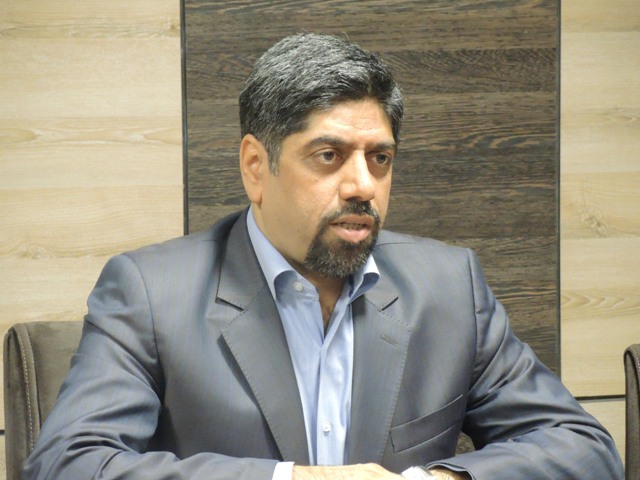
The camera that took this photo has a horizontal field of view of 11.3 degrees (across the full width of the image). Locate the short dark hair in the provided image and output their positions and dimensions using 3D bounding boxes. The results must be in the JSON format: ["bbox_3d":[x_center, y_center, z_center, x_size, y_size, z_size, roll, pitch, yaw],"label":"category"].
[{"bbox_3d":[0.002,-0.132,3.260,0.168,0.158,0.200,0,4,-32],"label":"short dark hair"}]

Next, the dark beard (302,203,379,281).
[{"bbox_3d":[0.020,-0.001,3.200,0.075,0.082,0.052,0,4,-32],"label":"dark beard"}]

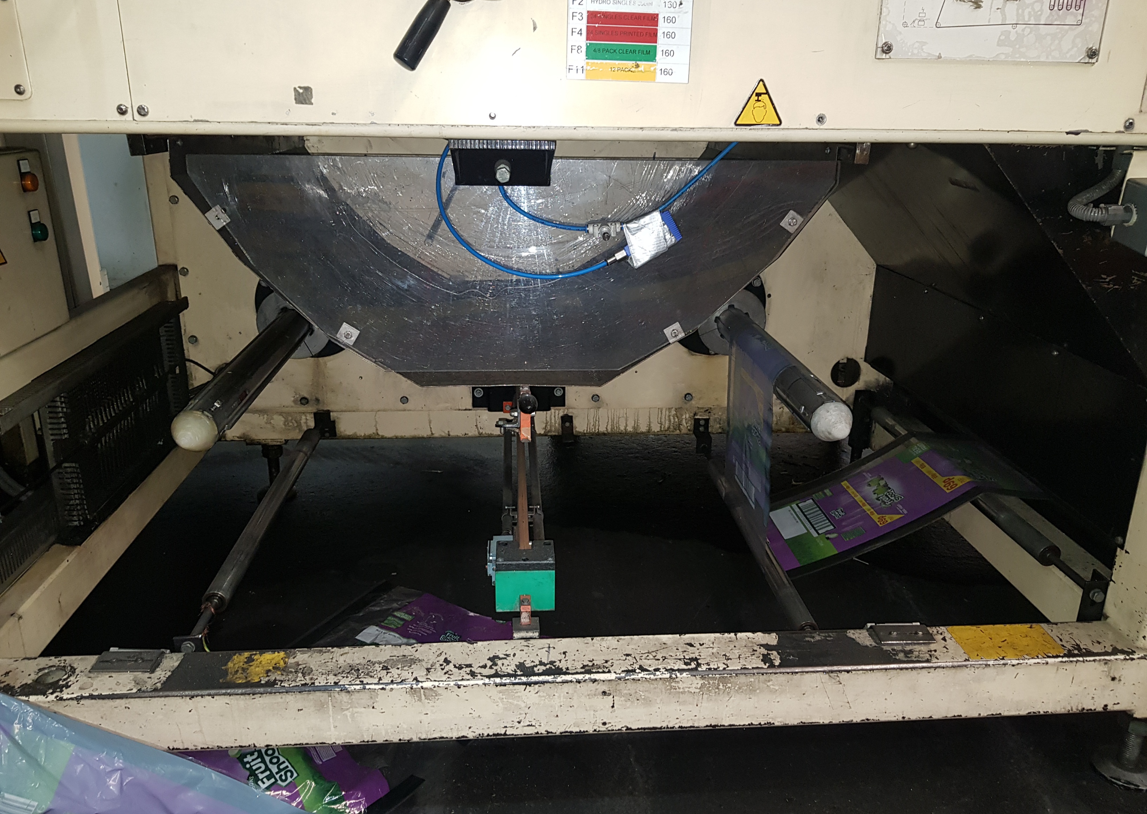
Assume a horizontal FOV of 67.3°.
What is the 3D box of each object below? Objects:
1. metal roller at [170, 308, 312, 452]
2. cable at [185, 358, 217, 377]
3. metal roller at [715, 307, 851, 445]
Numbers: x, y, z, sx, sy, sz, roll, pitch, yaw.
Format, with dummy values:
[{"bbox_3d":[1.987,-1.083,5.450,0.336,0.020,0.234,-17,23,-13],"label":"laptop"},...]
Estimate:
[{"bbox_3d":[-0.606,-0.064,1.619,0.075,0.075,0.670,-1,20,-4],"label":"metal roller"},{"bbox_3d":[-0.843,-0.090,1.948,0.070,0.043,0.040,-1,20,-4],"label":"cable"},{"bbox_3d":[0.399,-0.076,1.692,0.075,0.075,0.670,-1,20,-4],"label":"metal roller"}]

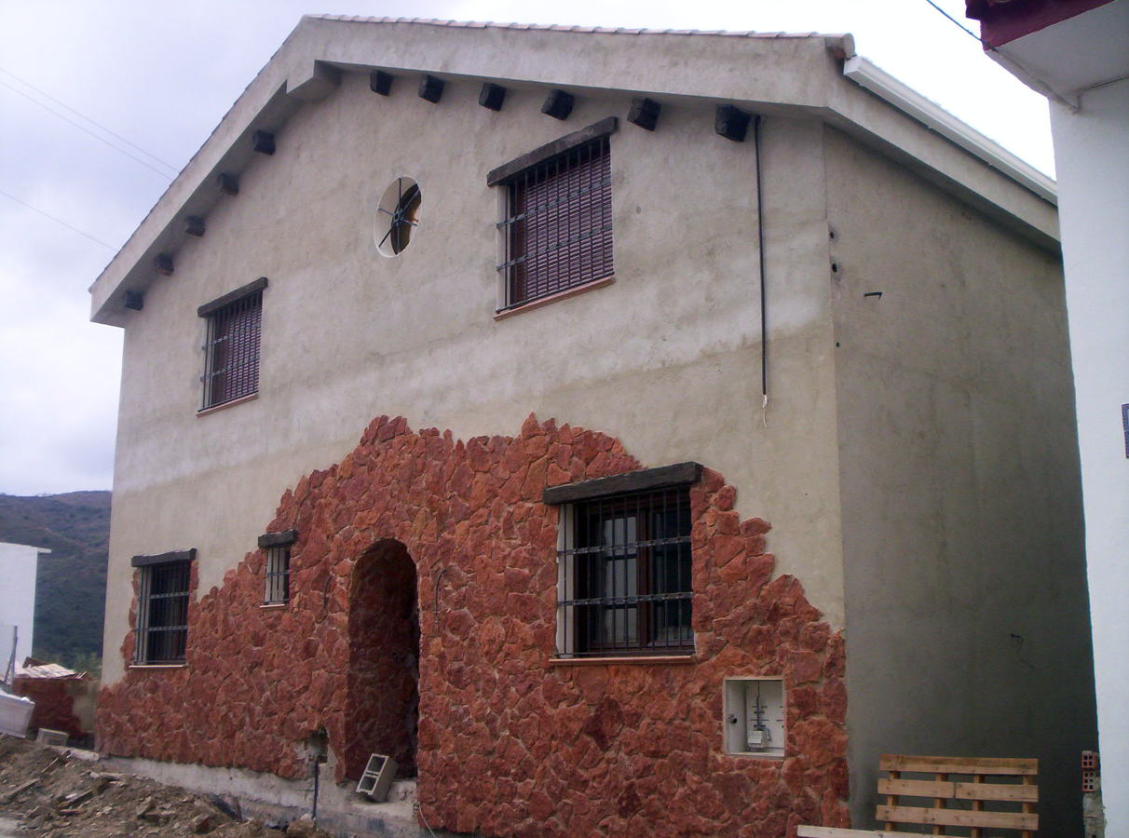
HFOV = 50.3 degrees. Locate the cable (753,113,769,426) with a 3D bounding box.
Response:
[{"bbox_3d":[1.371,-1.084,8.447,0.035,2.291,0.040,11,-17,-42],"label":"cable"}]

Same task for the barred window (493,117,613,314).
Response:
[{"bbox_3d":[-0.049,-1.687,10.223,0.250,1.335,1.525,11,-17,-42],"label":"barred window"}]

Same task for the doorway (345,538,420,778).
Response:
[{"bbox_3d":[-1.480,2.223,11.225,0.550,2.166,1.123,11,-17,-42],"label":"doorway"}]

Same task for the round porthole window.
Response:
[{"bbox_3d":[-1.575,-1.988,11.991,0.220,0.804,0.792,11,-17,-42],"label":"round porthole window"}]

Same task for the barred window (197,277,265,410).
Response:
[{"bbox_3d":[-3.860,-0.842,14.129,0.250,1.341,1.503,11,-17,-42],"label":"barred window"}]

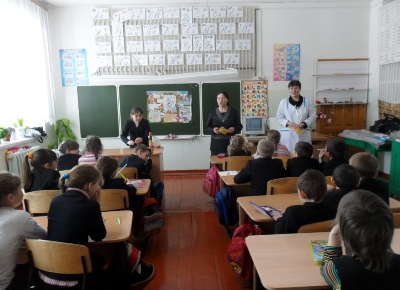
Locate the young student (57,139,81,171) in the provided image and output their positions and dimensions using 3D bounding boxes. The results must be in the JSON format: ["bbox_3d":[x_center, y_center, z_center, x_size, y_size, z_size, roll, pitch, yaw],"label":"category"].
[{"bbox_3d":[-1.465,0.438,3.631,0.370,1.020,0.560,0,8,10],"label":"young student"}]

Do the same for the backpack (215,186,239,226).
[{"bbox_3d":[0.269,0.606,3.140,0.180,0.370,0.270,-7,10,-31],"label":"backpack"}]

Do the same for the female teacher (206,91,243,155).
[{"bbox_3d":[0.422,-0.078,5.005,0.560,1.570,0.360,-1,8,3],"label":"female teacher"}]

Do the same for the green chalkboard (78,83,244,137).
[{"bbox_3d":[-0.738,-0.650,5.830,3.060,0.990,0.060,-1,7,0],"label":"green chalkboard"}]

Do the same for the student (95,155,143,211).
[{"bbox_3d":[-0.719,0.558,2.842,0.420,0.960,0.570,0,8,11],"label":"student"}]

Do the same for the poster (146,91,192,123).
[{"bbox_3d":[-0.560,-0.707,5.880,0.820,0.605,0.010,-2,8,-2],"label":"poster"}]

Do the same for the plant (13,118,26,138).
[{"bbox_3d":[-2.711,-0.248,4.695,0.200,0.340,0.200,-2,8,-2],"label":"plant"}]

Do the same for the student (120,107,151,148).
[{"bbox_3d":[-0.927,0.127,4.635,0.450,1.340,0.300,-2,8,-5],"label":"student"}]

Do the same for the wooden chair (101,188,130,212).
[{"bbox_3d":[-0.785,0.729,2.832,0.390,0.770,0.440,-2,9,-2],"label":"wooden chair"}]

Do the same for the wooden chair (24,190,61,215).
[{"bbox_3d":[-1.254,0.744,2.819,0.390,0.770,0.440,-1,9,1],"label":"wooden chair"}]

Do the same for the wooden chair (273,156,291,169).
[{"bbox_3d":[0.981,0.475,4.068,0.380,0.710,0.420,-2,8,-2],"label":"wooden chair"}]

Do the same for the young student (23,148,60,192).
[{"bbox_3d":[-1.331,0.570,2.880,0.400,1.110,0.620,-1,9,6],"label":"young student"}]

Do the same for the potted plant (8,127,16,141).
[{"bbox_3d":[-2.540,-0.139,4.220,0.110,0.200,0.110,-2,8,-2],"label":"potted plant"}]

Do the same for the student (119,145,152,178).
[{"bbox_3d":[-0.633,0.469,3.339,0.420,1.000,0.560,1,9,20],"label":"student"}]

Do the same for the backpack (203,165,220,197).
[{"bbox_3d":[0.127,0.469,4.009,0.190,0.410,0.290,-4,8,-16],"label":"backpack"}]

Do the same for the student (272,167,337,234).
[{"bbox_3d":[0.626,0.618,2.008,0.430,1.000,0.600,-2,8,-6],"label":"student"}]

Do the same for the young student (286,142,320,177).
[{"bbox_3d":[1.010,0.474,3.174,0.420,1.070,0.620,-2,9,-2],"label":"young student"}]

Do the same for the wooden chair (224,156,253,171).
[{"bbox_3d":[0.483,0.497,3.713,0.390,0.790,0.430,-2,8,-2],"label":"wooden chair"}]

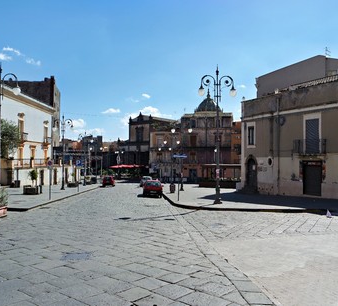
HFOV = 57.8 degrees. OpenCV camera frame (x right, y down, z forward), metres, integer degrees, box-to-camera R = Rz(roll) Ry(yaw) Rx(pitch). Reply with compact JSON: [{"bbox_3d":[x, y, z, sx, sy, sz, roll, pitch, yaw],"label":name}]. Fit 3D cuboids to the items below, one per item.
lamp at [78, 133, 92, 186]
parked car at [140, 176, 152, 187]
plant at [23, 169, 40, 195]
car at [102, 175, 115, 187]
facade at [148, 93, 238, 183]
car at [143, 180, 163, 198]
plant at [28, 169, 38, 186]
[{"bbox_3d":[-13.238,0.810,48.215,2.100,8.600,0.500,0,-3,-4],"label":"lamp"},{"bbox_3d":[-3.378,4.328,46.036,1.680,1.460,3.900,0,-3,-4],"label":"parked car"},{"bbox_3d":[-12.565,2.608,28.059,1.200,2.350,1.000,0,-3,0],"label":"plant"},{"bbox_3d":[-8.915,4.279,45.337,1.650,1.470,3.750,0,-3,-4],"label":"car"},{"bbox_3d":[5.630,-3.067,69.474,18.800,19.000,13.000,0,-3,0],"label":"facade"},{"bbox_3d":[-1.441,3.172,27.636,1.640,1.430,3.750,0,-3,-4],"label":"car"},{"bbox_3d":[-12.456,2.233,28.040,0.800,1.600,0.800,0,-3,0],"label":"plant"}]

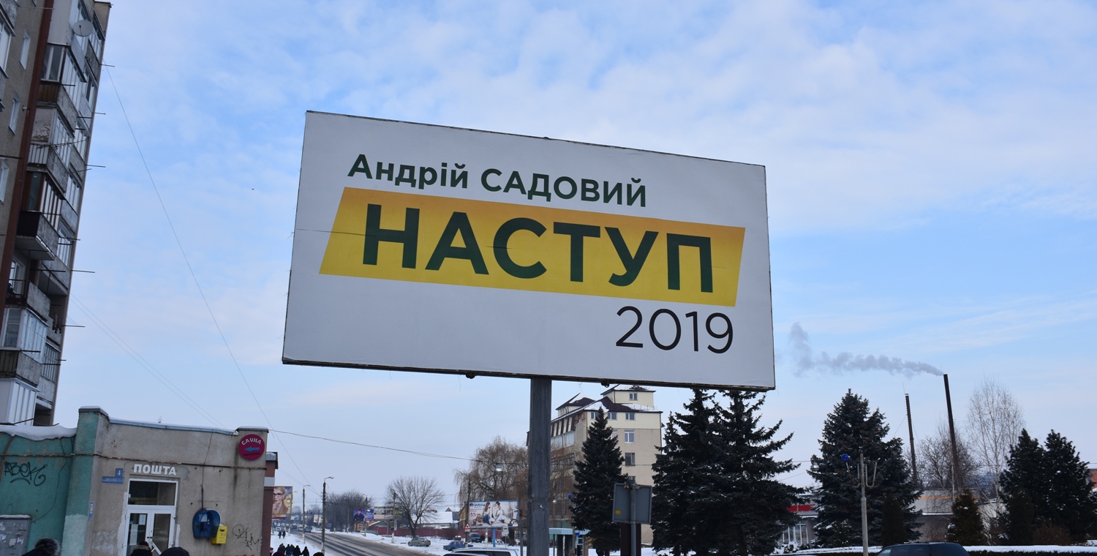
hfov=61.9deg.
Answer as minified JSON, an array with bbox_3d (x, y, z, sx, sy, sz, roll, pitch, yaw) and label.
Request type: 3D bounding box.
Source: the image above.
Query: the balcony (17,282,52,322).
[{"bbox_3d":[-21.451,1.007,37.606,0.820,1.100,2.900,4,-17,-13],"label":"balcony"}]

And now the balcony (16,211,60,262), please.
[{"bbox_3d":[-21.436,-1.690,38.391,0.820,1.170,2.900,4,-17,-13],"label":"balcony"}]

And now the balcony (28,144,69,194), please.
[{"bbox_3d":[-21.062,-4.519,38.241,1.000,1.000,3.150,5,-15,-15],"label":"balcony"}]

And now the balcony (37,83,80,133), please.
[{"bbox_3d":[-21.042,-7.147,38.986,1.000,1.000,3.150,5,-15,-15],"label":"balcony"}]

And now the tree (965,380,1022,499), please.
[{"bbox_3d":[37.547,15.927,76.835,4.971,14.757,4.971,-6,-16,25],"label":"tree"}]

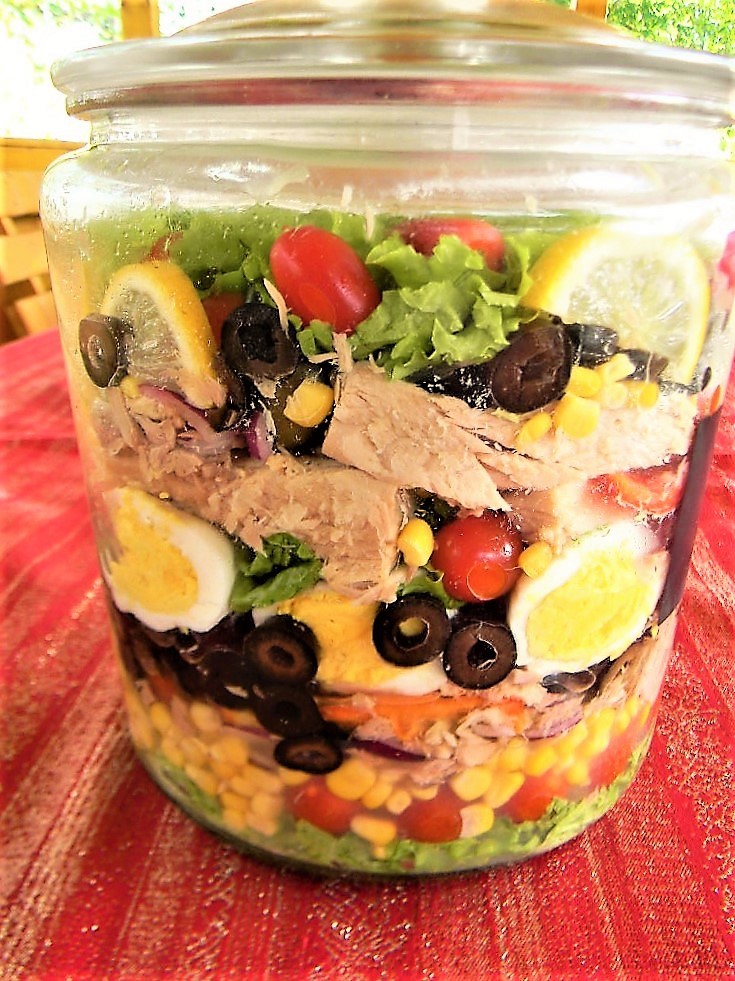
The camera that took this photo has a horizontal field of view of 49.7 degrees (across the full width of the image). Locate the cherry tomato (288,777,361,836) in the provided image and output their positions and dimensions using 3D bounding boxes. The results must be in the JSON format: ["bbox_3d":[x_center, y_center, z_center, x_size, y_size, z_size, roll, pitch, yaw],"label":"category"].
[{"bbox_3d":[-0.013,0.092,0.233,0.023,0.020,0.022,0,20,0],"label":"cherry tomato"}]

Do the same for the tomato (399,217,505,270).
[{"bbox_3d":[0.020,-0.057,0.187,0.027,0.020,0.021,0,20,0],"label":"tomato"}]

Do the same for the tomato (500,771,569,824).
[{"bbox_3d":[0.051,0.093,0.241,0.022,0.020,0.021,0,20,0],"label":"tomato"}]

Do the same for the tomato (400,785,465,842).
[{"bbox_3d":[0.018,0.093,0.231,0.022,0.020,0.021,-3,20,-6],"label":"tomato"}]

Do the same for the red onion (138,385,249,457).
[{"bbox_3d":[-0.044,-0.018,0.200,0.028,0.018,0.012,12,23,31],"label":"red onion"}]

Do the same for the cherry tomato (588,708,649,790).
[{"bbox_3d":[0.081,0.083,0.257,0.022,0.023,0.021,16,26,39],"label":"cherry tomato"}]

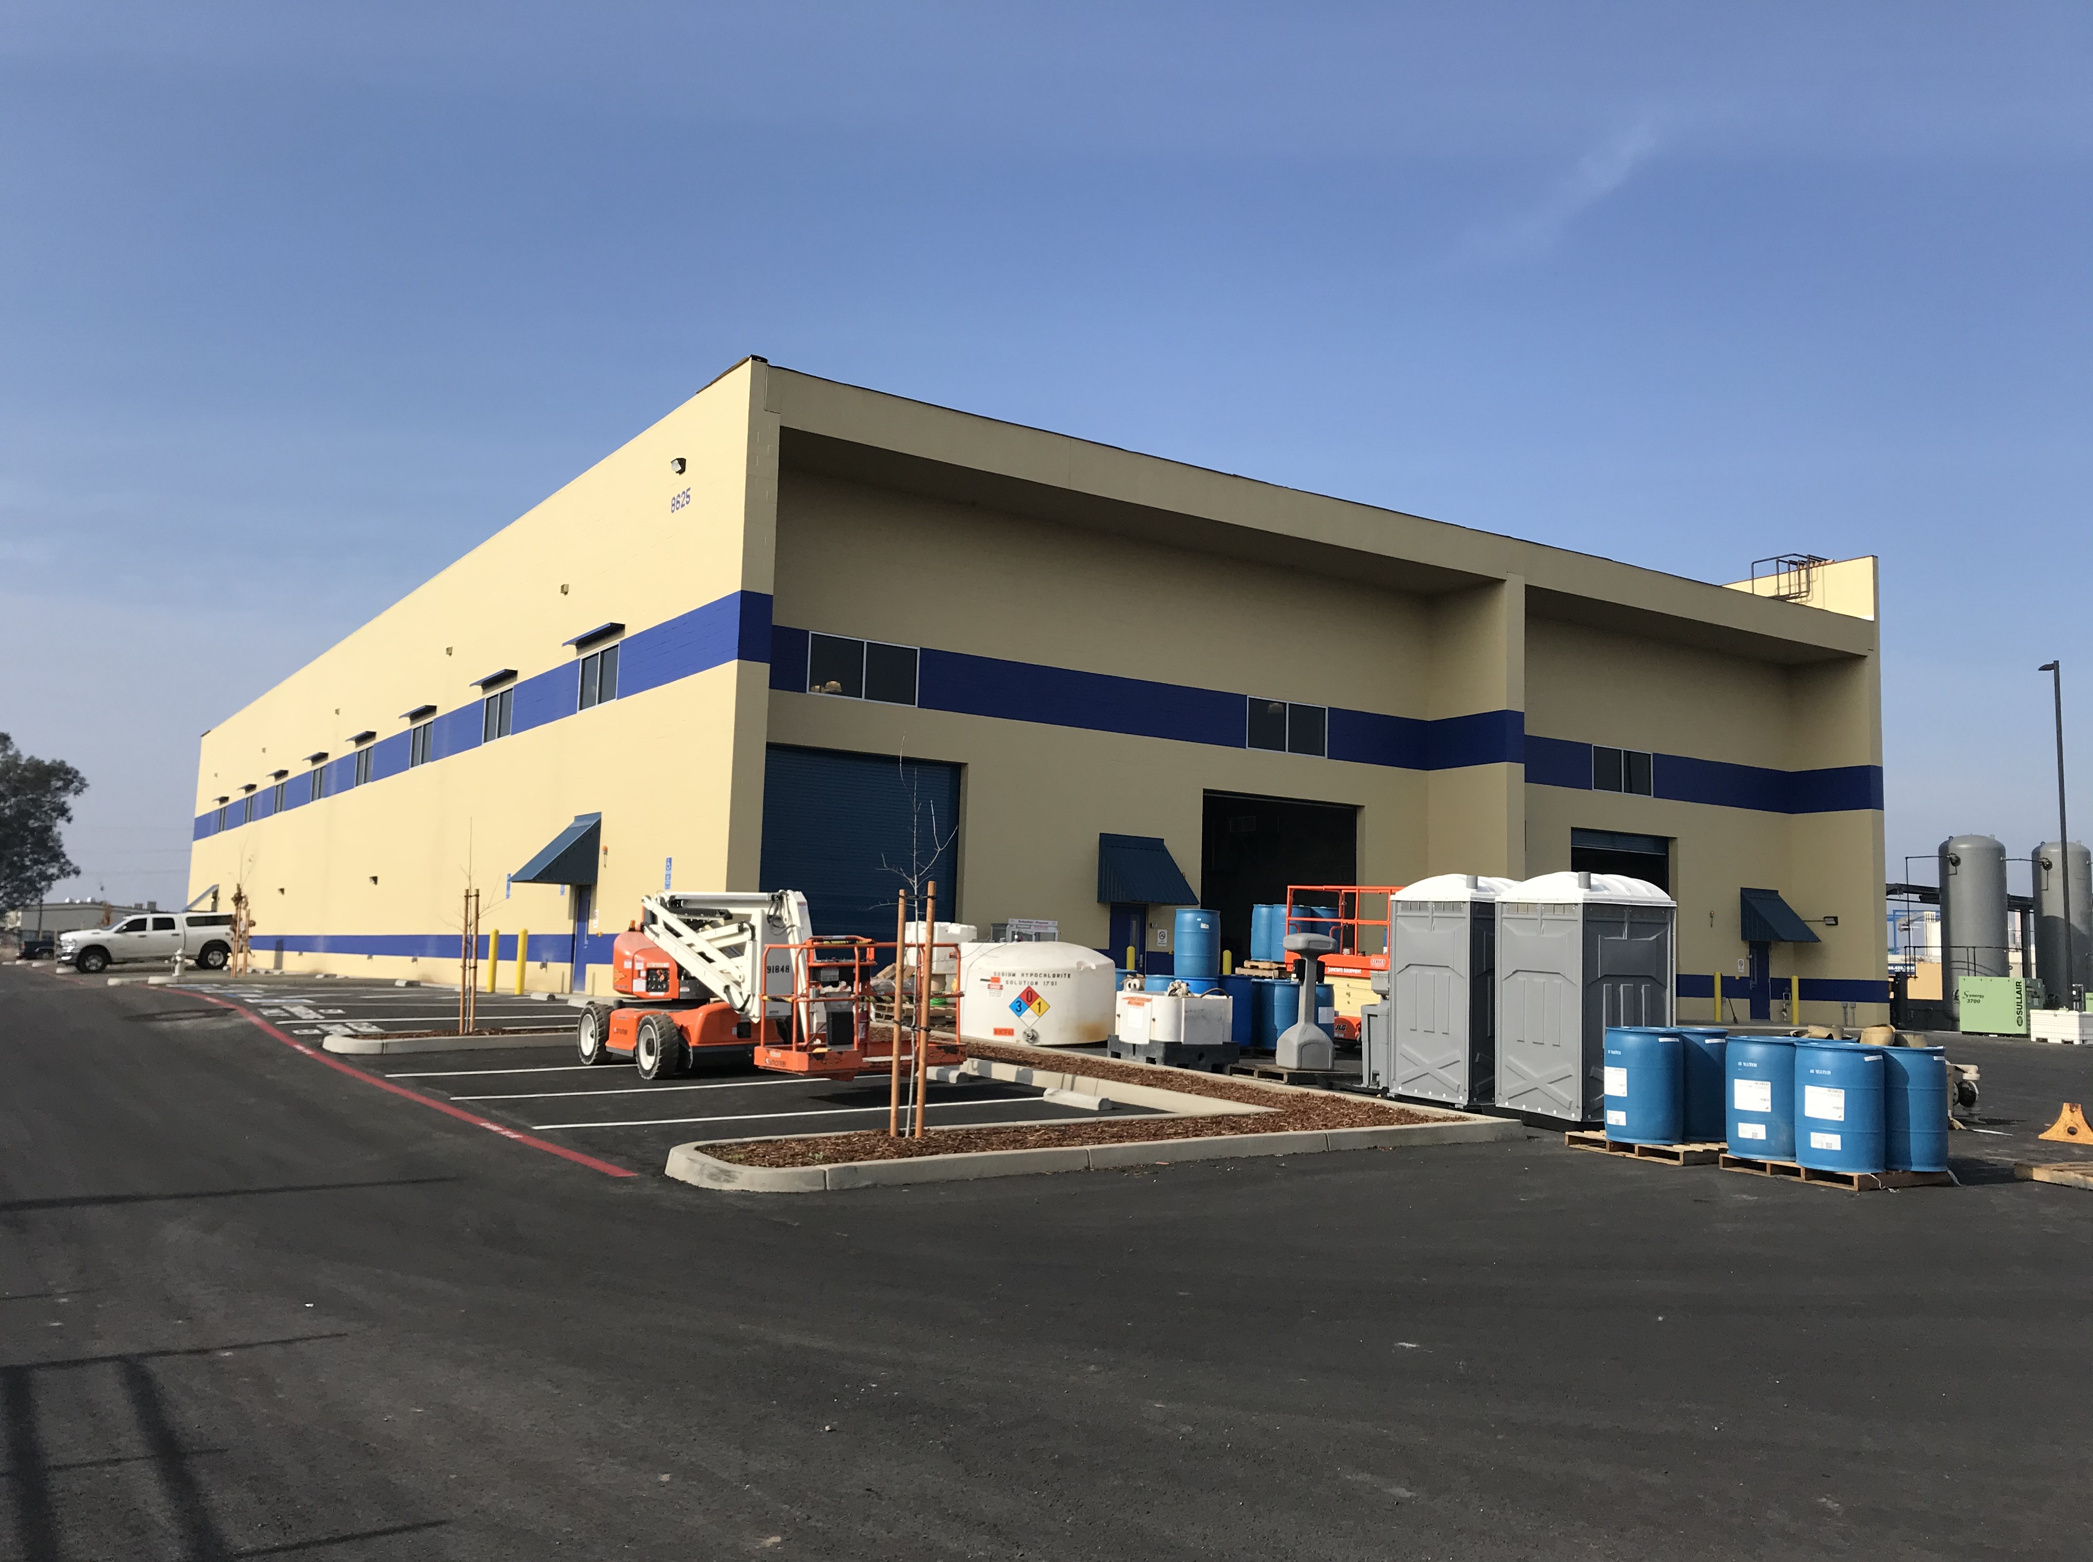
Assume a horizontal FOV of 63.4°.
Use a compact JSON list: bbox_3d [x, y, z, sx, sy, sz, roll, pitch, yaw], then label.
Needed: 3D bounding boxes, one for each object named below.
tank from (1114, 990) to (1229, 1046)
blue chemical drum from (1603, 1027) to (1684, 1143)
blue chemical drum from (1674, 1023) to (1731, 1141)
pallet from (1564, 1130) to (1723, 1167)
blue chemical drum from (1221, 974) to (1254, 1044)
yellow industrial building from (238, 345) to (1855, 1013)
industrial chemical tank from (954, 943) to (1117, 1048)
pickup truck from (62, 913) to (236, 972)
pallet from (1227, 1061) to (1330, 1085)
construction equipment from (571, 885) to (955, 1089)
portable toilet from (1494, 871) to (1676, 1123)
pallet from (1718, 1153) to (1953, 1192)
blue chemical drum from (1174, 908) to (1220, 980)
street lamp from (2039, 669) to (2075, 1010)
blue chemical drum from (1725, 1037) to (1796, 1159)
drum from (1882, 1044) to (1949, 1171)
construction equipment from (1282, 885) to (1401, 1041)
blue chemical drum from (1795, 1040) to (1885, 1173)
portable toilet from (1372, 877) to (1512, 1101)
[{"bbox_3d":[1.479,2.860,20.278,0.950,0.600,1.130,6,-7,-33],"label":"tank"},{"bbox_3d":[4.784,2.427,13.540,0.590,0.885,0.590,-2,-7,30],"label":"blue chemical drum"},{"bbox_3d":[5.293,2.470,13.788,0.590,0.885,0.590,-2,-7,30],"label":"blue chemical drum"},{"bbox_3d":[5.095,2.974,13.864,1.060,0.120,1.200,5,-7,-28],"label":"pallet"},{"bbox_3d":[2.325,2.946,21.615,0.590,0.885,0.590,1,-6,0],"label":"blue chemical drum"},{"bbox_3d":[-9.663,1.386,67.573,35.500,13.370,68.900,6,-7,-33],"label":"yellow industrial building"},{"bbox_3d":[-0.080,2.941,23.600,2.100,1.420,2.100,0,-6,10],"label":"industrial chemical tank"},{"bbox_3d":[-31.800,5.753,60.500,6.000,1.980,2.000,3,-6,-34],"label":"pickup truck"},{"bbox_3d":[2.795,3.311,19.061,1.060,0.120,1.200,4,-7,-25],"label":"pallet"},{"bbox_3d":[-3.026,2.141,17.630,1.800,2.000,6.400,6,-7,-33],"label":"construction equipment"},{"bbox_3d":[4.880,1.995,15.318,1.150,2.300,1.120,5,-7,-26],"label":"portable toilet"},{"bbox_3d":[5.921,2.899,12.637,1.210,0.125,1.110,6,-6,-30],"label":"pallet"},{"bbox_3d":[1.948,2.100,21.800,0.590,0.880,0.590,1,-6,0],"label":"blue chemical drum"},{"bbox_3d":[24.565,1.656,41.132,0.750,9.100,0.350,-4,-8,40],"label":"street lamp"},{"bbox_3d":[5.515,2.405,12.861,0.590,0.885,0.590,-2,-7,30],"label":"blue chemical drum"},{"bbox_3d":[6.327,2.399,12.500,0.590,0.880,0.590,6,-7,-33],"label":"drum"},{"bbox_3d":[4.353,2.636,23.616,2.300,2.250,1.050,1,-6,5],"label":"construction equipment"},{"bbox_3d":[5.821,2.367,12.352,0.590,0.885,0.590,-2,-7,30],"label":"blue chemical drum"},{"bbox_3d":[4.189,2.080,16.560,1.180,2.300,1.110,5,-7,-29],"label":"portable toilet"}]

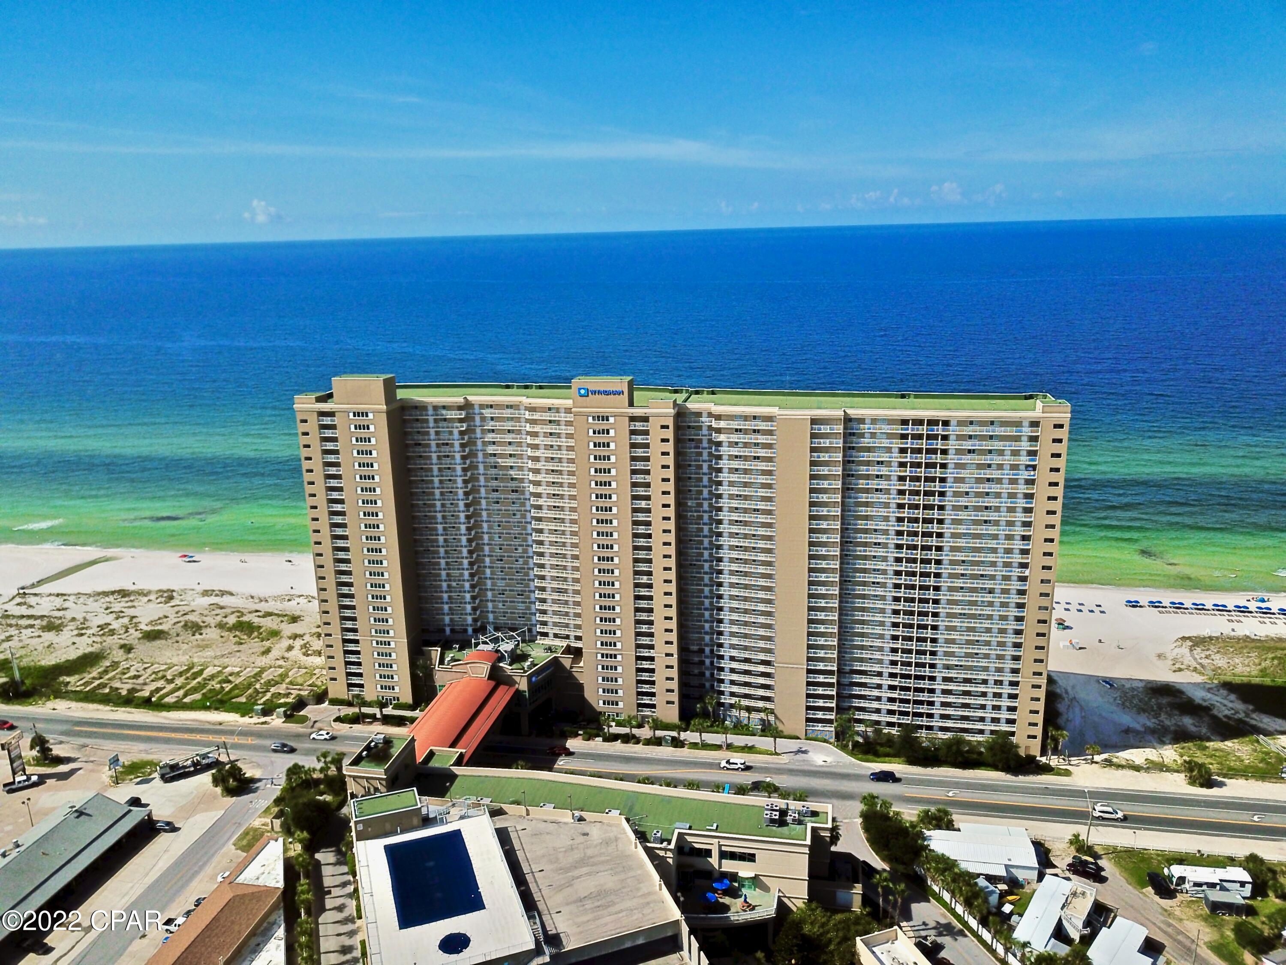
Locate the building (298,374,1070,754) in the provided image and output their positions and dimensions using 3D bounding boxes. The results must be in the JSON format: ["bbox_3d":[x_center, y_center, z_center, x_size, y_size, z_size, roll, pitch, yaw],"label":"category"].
[{"bbox_3d":[5.067,12.412,208.701,153.300,72.800,32.500,1,15,11],"label":"building"}]

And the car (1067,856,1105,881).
[{"bbox_3d":[70.433,61.811,154.030,5.000,1.760,1.950,11,19,40],"label":"car"}]

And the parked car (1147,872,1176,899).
[{"bbox_3d":[80.593,62.663,150.298,1.860,1.500,4.700,0,15,4],"label":"parked car"}]

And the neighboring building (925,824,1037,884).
[{"bbox_3d":[54.795,60.644,157.570,17.300,3.000,13.000,1,15,11],"label":"neighboring building"}]

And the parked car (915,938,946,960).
[{"bbox_3d":[39.968,66.792,137.854,5.400,1.860,1.950,-15,20,-41],"label":"parked car"}]

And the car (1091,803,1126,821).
[{"bbox_3d":[81.465,57.690,168.687,4.850,1.740,1.920,1,15,11],"label":"car"}]

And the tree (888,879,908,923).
[{"bbox_3d":[37.862,62.454,141.818,2.900,8.342,2.900,1,15,11],"label":"tree"}]

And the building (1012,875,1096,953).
[{"bbox_3d":[60.503,64.233,141.366,7.300,4.000,17.200,9,18,35],"label":"building"}]

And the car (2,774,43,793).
[{"bbox_3d":[-119.950,58.073,186.708,5.800,1.900,2.000,-8,16,-24],"label":"car"}]

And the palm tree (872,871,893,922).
[{"bbox_3d":[35.509,61.601,142.029,3.300,10.001,3.300,1,15,11],"label":"palm tree"}]

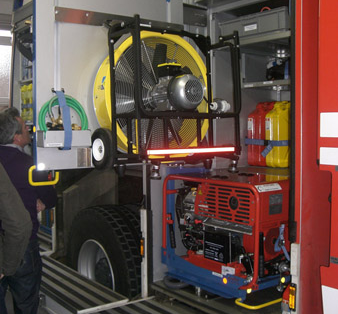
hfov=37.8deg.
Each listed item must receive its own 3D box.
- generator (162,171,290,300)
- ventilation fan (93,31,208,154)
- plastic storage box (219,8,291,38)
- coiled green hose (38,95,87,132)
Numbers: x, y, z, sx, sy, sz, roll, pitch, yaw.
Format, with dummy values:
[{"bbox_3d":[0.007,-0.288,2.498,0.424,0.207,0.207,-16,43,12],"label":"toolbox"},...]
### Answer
[{"bbox_3d":[0.384,0.407,2.970,0.450,0.600,0.830,-2,4,-36],"label":"generator"},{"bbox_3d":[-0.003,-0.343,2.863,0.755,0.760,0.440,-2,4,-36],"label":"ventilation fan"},{"bbox_3d":[0.687,-0.848,3.322,0.400,0.125,0.600,-2,4,-36],"label":"plastic storage box"},{"bbox_3d":[-0.570,-0.198,2.701,0.290,0.275,0.080,-2,4,-36],"label":"coiled green hose"}]

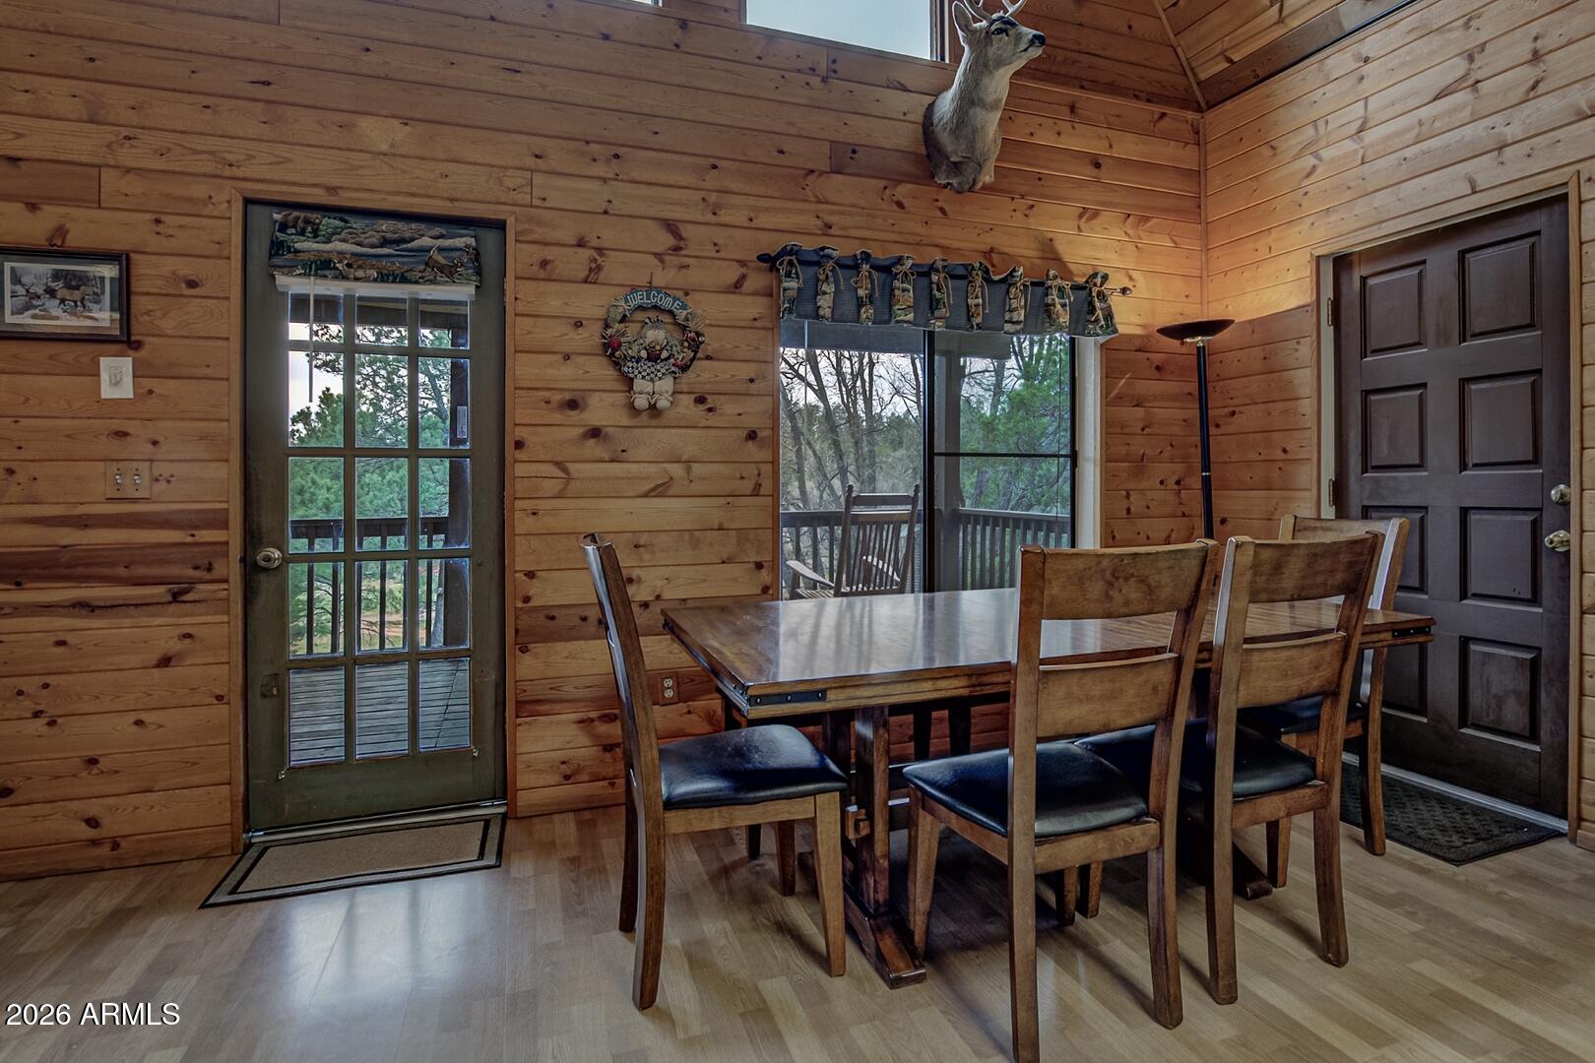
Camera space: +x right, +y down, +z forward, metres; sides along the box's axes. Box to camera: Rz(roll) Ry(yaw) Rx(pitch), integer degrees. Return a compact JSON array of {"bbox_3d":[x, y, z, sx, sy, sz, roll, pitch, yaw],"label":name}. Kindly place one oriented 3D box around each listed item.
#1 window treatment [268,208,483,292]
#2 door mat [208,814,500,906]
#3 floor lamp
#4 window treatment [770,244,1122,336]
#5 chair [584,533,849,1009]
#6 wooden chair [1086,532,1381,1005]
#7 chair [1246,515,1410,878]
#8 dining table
[{"bbox_3d":[-1.364,-0.912,2.467,0.600,0.225,0.080,-1,3,-18],"label":"window treatment"},{"bbox_3d":[-1.311,0.990,2.321,0.750,0.014,0.415,-1,3,-18],"label":"door mat"},{"bbox_3d":[1.671,0.033,3.100,0.320,1.790,0.320,-1,3,-18],"label":"floor lamp"},{"bbox_3d":[0.653,-0.945,3.026,1.670,0.275,0.110,-1,3,-18],"label":"window treatment"},{"bbox_3d":[-0.212,0.514,1.815,0.575,1.005,0.440,-1,3,-19],"label":"chair"},{"bbox_3d":[1.043,0.503,1.829,0.455,1.010,0.540,-1,3,-18],"label":"wooden chair"},{"bbox_3d":[1.514,0.468,2.392,0.575,1.005,0.440,-1,3,-19],"label":"chair"},{"bbox_3d":[0.649,0.614,2.166,1.870,0.755,0.970,-1,3,-18],"label":"dining table"}]

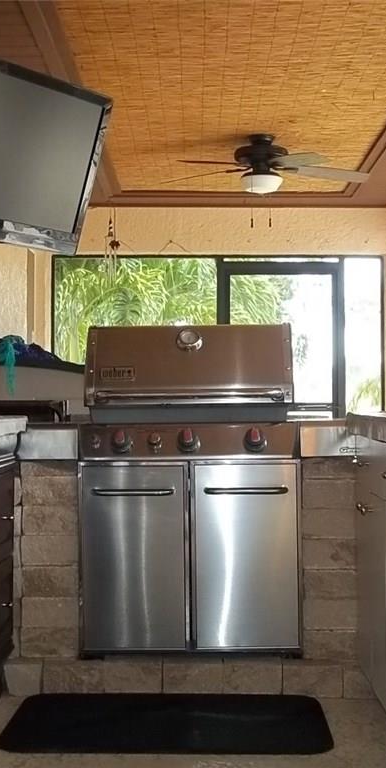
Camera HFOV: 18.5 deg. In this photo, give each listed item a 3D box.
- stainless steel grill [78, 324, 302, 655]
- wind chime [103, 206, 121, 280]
[{"bbox_3d":[-0.008,0.347,4.170,0.738,1.100,0.640,0,-1,1],"label":"stainless steel grill"},{"bbox_3d":[-0.605,-1.057,8.900,0.130,0.530,0.130,0,-1,-1],"label":"wind chime"}]

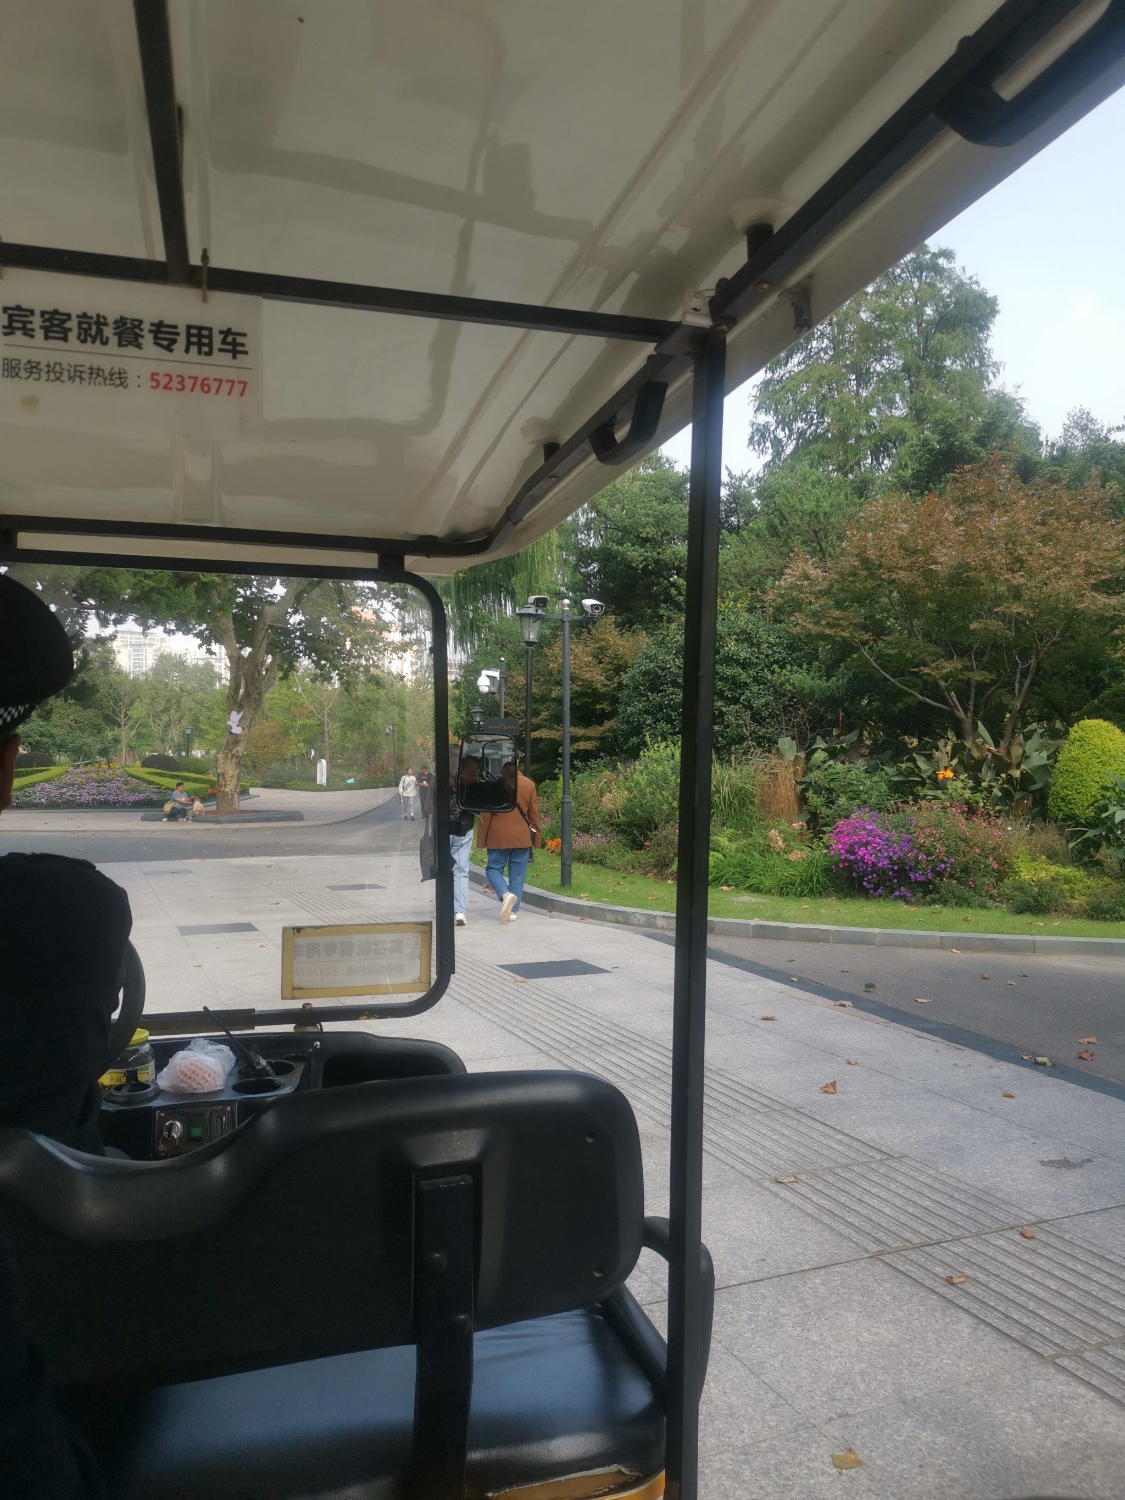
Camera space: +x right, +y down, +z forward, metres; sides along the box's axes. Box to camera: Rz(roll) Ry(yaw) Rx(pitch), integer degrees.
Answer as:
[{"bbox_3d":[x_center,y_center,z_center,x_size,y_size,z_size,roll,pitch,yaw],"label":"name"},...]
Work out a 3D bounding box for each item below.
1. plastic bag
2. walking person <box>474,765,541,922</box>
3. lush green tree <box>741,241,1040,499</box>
[{"bbox_3d":[-0.587,0.508,1.880,0.130,0.080,0.110,0,-1,-18],"label":"plastic bag"},{"bbox_3d":[-0.470,0.695,10.200,0.560,1.580,0.480,0,-1,-6],"label":"walking person"},{"bbox_3d":[8.200,-5.450,29.000,7.200,14.300,6.600,-1,-1,16],"label":"lush green tree"}]

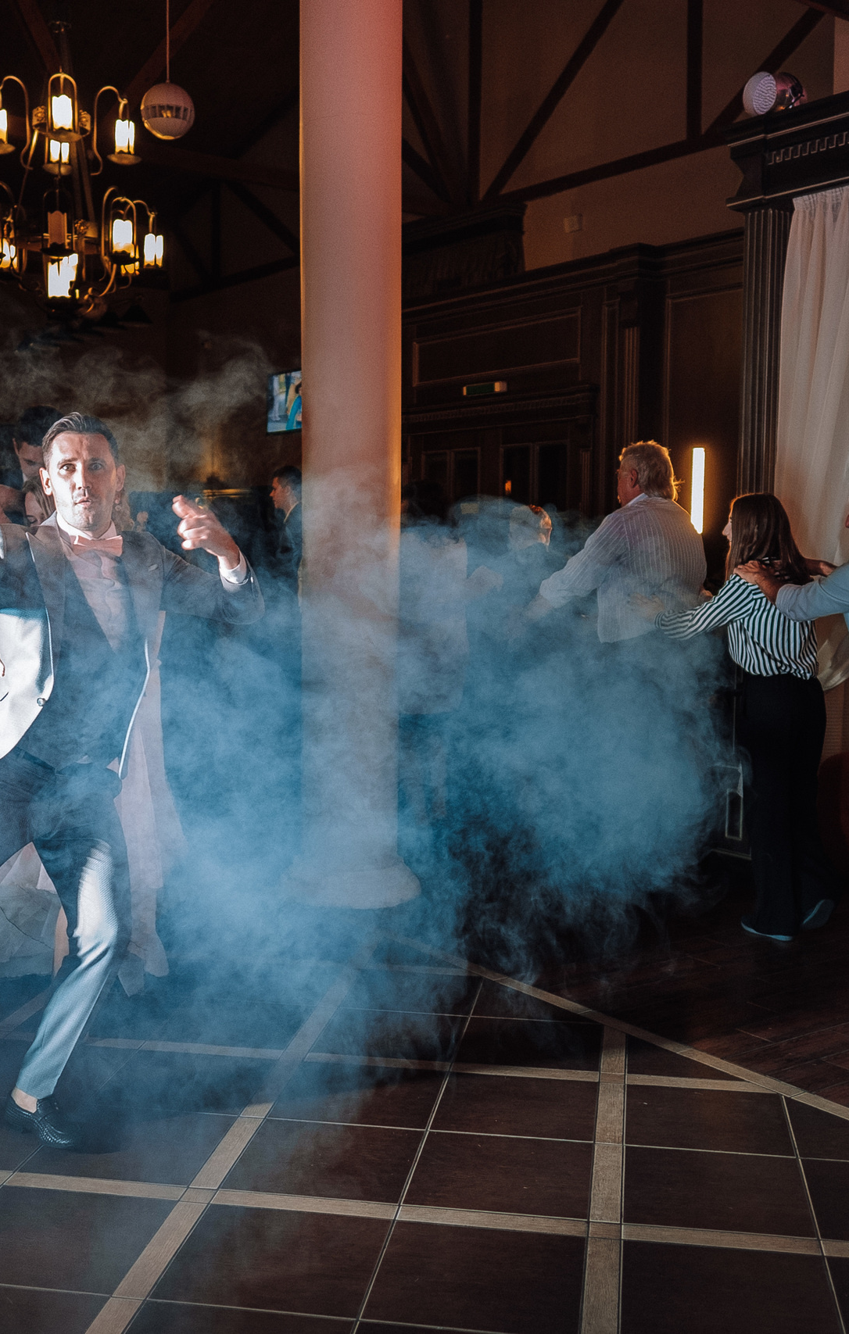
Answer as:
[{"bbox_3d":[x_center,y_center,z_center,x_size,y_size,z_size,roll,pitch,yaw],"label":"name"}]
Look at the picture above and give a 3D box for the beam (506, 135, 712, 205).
[{"bbox_3d":[0.945,-2.655,7.196,0.080,0.080,1.600,-4,7,-39],"label":"beam"}]

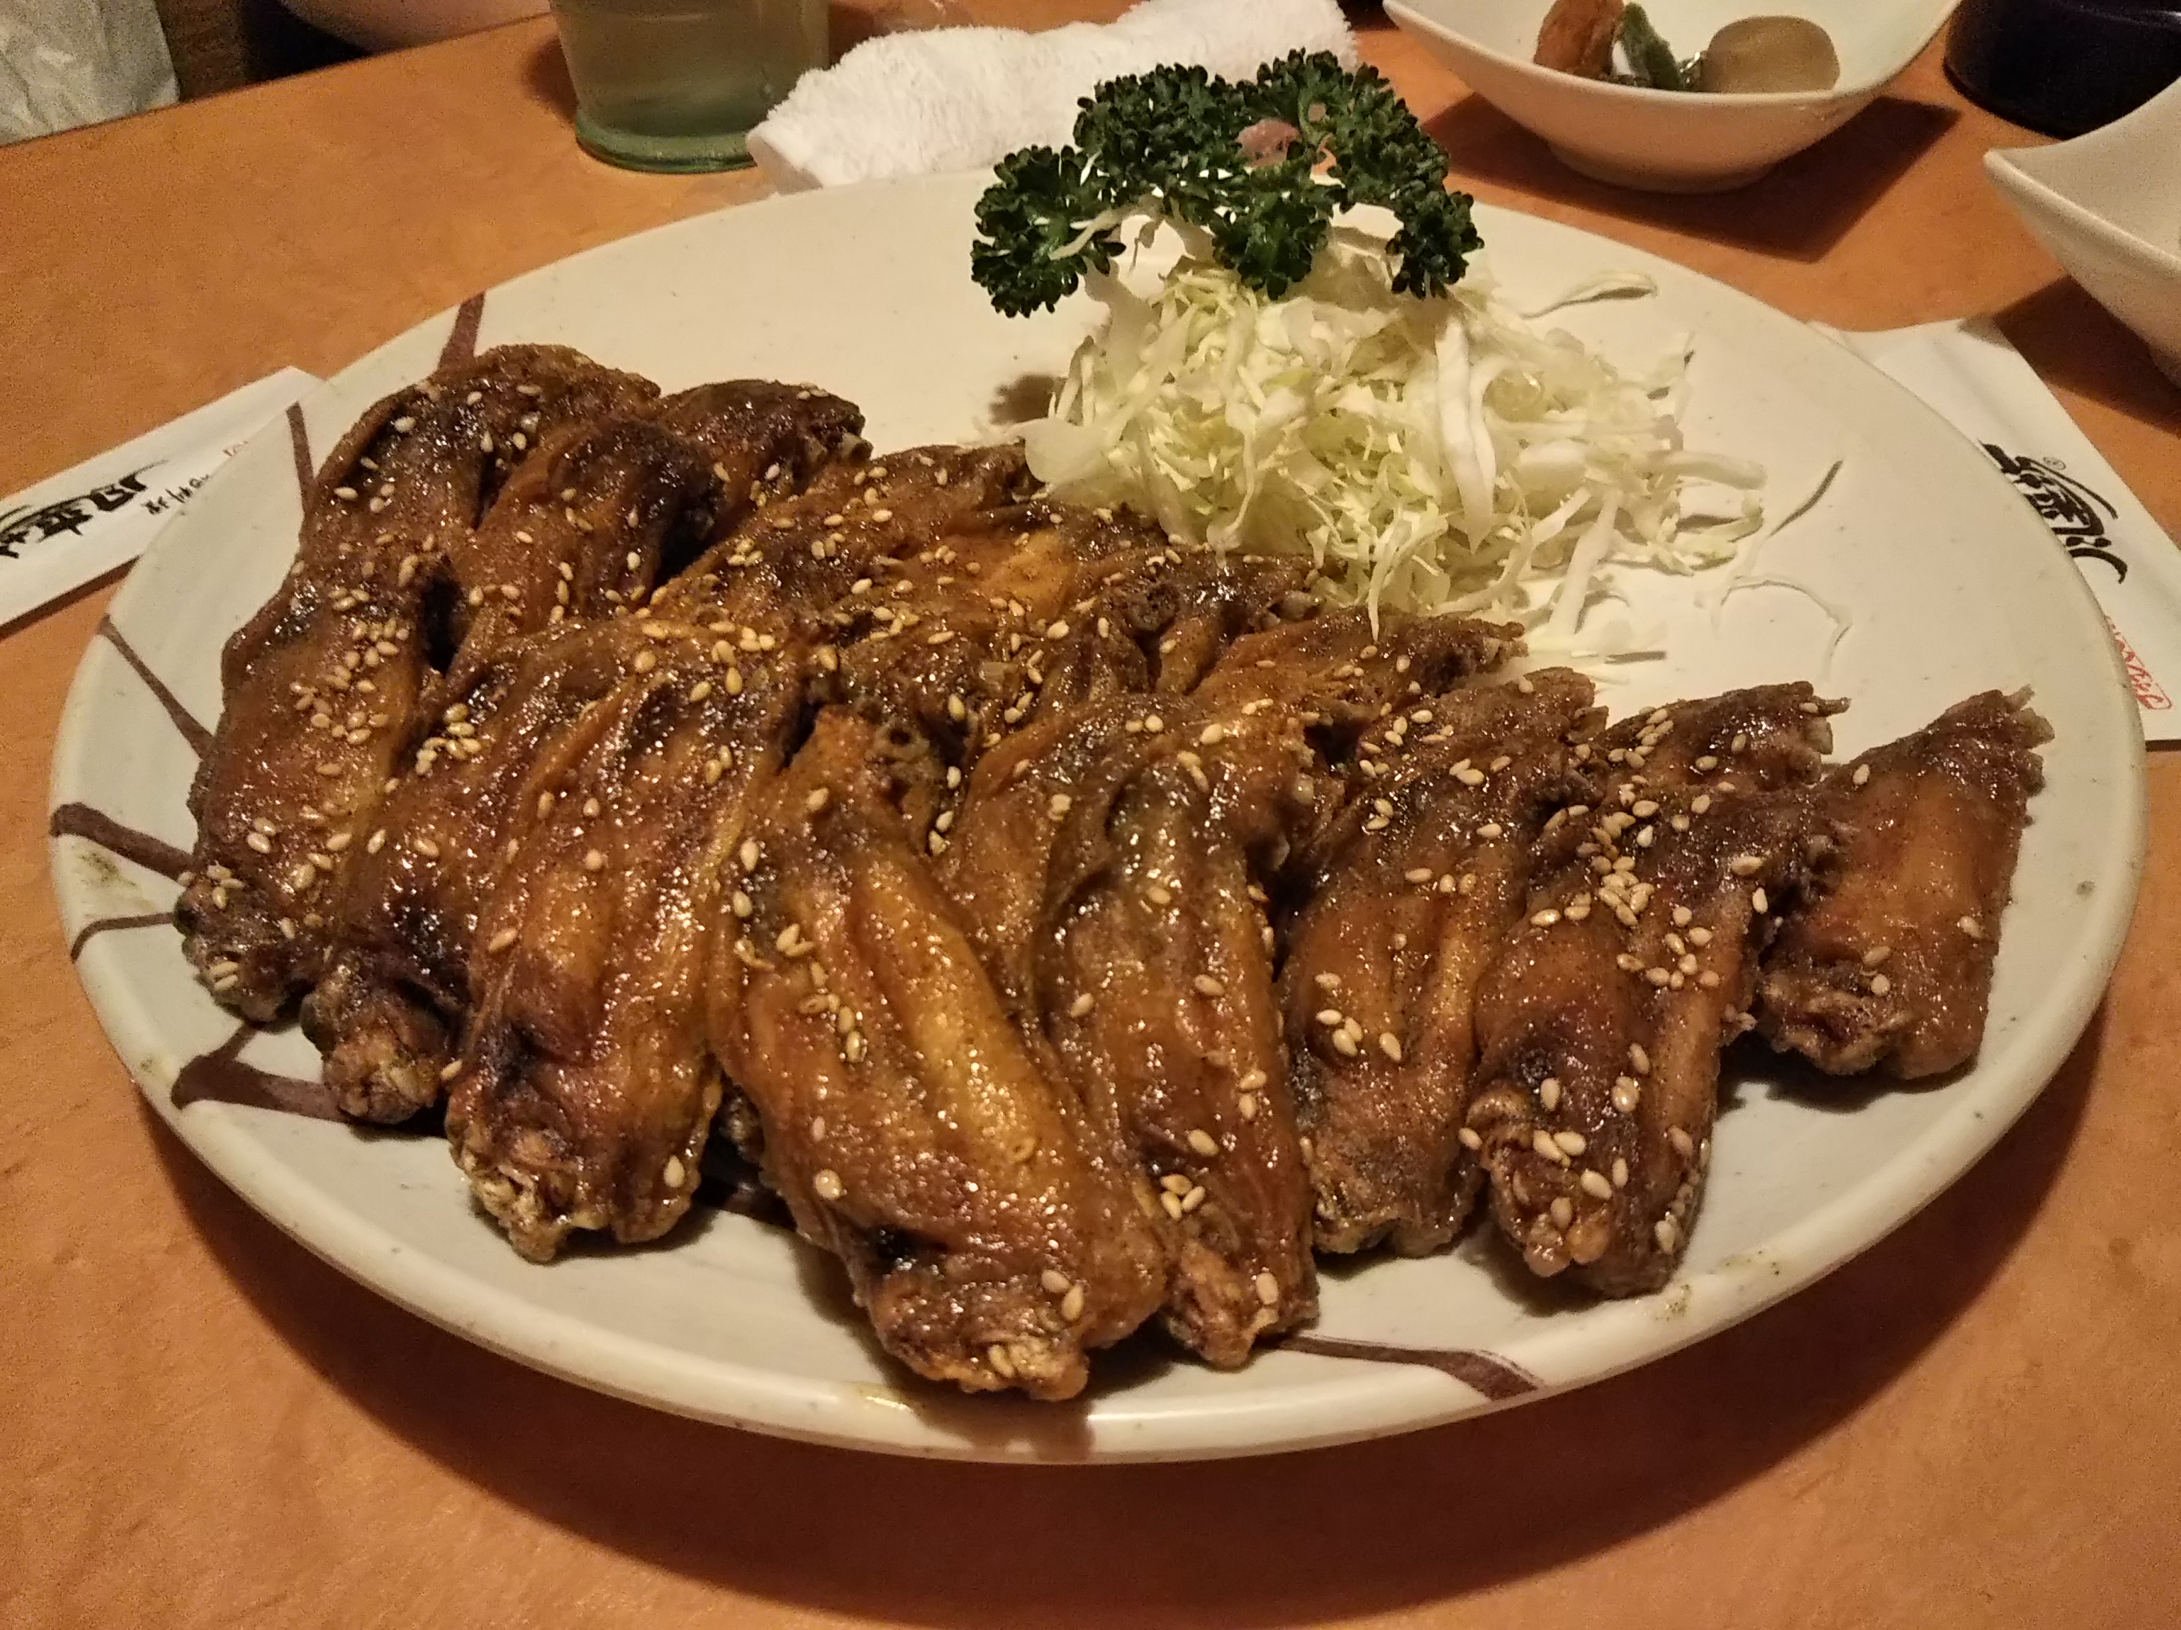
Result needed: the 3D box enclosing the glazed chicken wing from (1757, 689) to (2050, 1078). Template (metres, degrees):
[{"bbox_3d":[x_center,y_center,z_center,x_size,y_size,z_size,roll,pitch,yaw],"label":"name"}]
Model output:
[{"bbox_3d":[0.110,0.007,0.255,0.033,0.023,0.068,20,47,21],"label":"glazed chicken wing"}]

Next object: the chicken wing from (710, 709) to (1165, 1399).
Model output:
[{"bbox_3d":[-0.019,0.024,0.219,0.044,0.026,0.086,-12,56,-12],"label":"chicken wing"}]

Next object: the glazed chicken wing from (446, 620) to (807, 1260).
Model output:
[{"bbox_3d":[-0.056,0.012,0.236,0.038,0.026,0.089,1,54,2],"label":"glazed chicken wing"}]

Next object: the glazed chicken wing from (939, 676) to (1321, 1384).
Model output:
[{"bbox_3d":[0.004,0.021,0.224,0.041,0.027,0.087,-6,54,-6],"label":"glazed chicken wing"}]

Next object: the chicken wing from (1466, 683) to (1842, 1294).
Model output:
[{"bbox_3d":[0.070,0.018,0.231,0.036,0.026,0.086,17,55,19],"label":"chicken wing"}]

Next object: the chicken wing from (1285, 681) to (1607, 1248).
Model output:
[{"bbox_3d":[0.045,0.015,0.236,0.033,0.025,0.084,12,54,14],"label":"chicken wing"}]

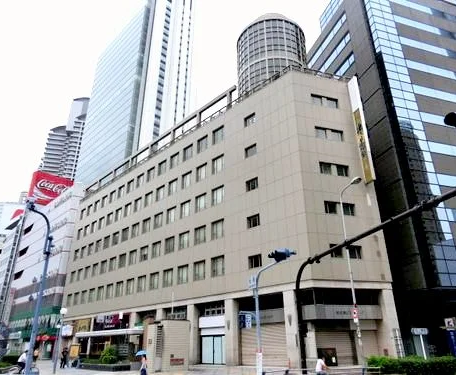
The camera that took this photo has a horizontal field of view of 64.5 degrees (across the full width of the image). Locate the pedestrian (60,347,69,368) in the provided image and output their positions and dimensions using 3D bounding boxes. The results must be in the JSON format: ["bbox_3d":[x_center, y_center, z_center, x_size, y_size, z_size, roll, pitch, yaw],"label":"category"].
[{"bbox_3d":[-15.183,15.828,33.527,0.580,1.700,0.420,-3,-24,5],"label":"pedestrian"}]

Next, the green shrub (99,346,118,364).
[{"bbox_3d":[-9.943,13.978,30.045,1.400,1.450,1.350,7,-25,-15],"label":"green shrub"}]

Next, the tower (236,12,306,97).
[{"bbox_3d":[5.804,-14.470,46.540,8.864,15.000,8.864,-4,-24,8],"label":"tower"}]

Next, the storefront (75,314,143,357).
[{"bbox_3d":[-15.739,18.999,45.409,2.500,5.200,16.300,21,-32,-39],"label":"storefront"}]

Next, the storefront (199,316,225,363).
[{"bbox_3d":[-1.255,14.132,33.582,0.600,4.260,4.200,21,-32,-39],"label":"storefront"}]

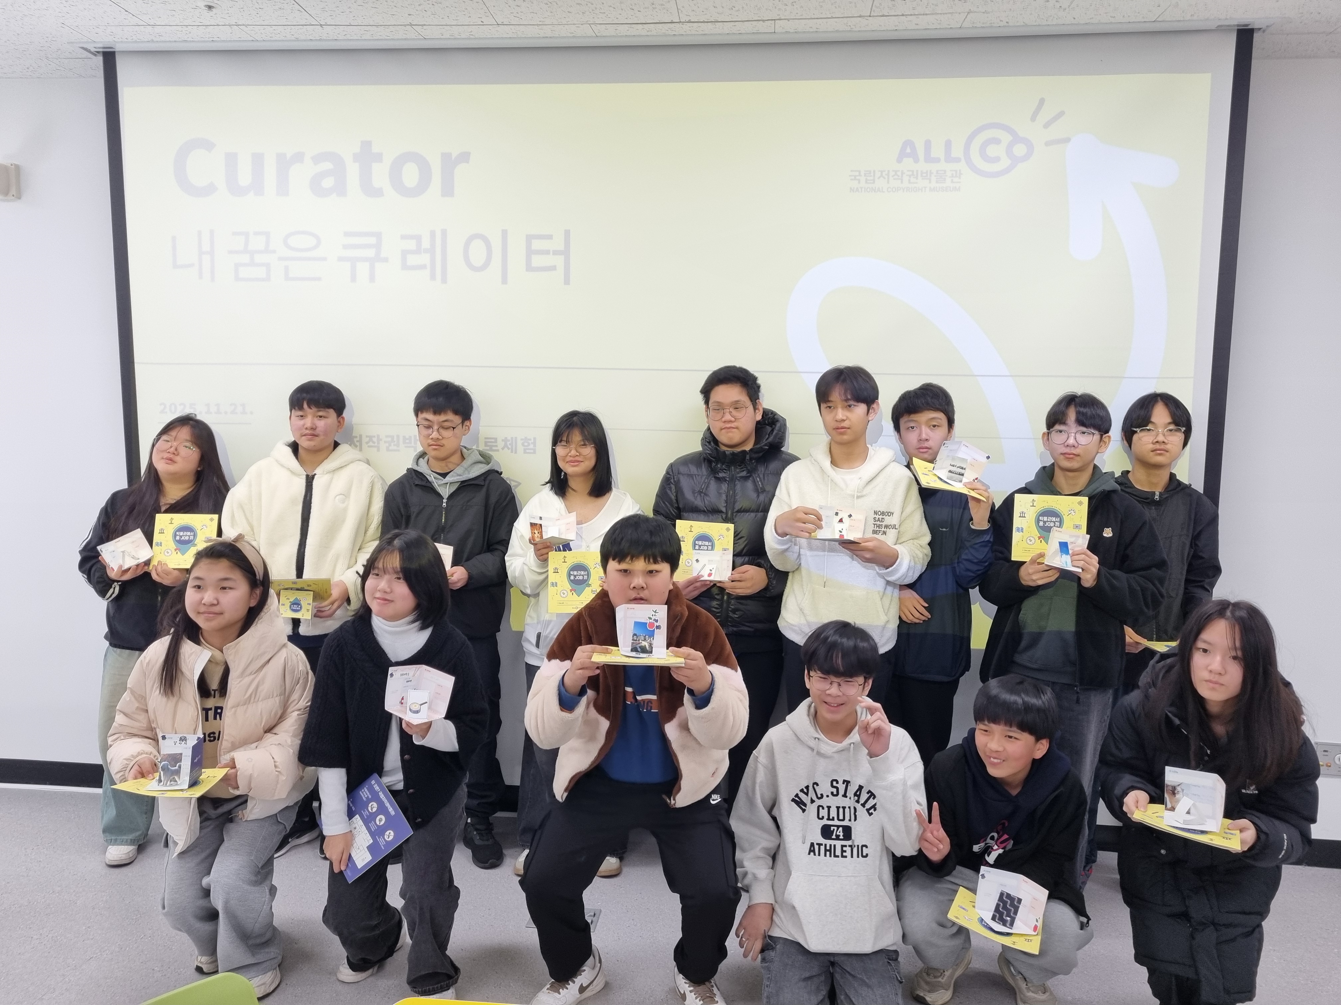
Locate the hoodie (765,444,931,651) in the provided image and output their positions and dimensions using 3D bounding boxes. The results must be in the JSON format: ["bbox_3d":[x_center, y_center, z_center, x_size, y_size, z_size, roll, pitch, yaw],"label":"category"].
[{"bbox_3d":[0.546,0.143,3.096,0.496,0.639,0.340,2,7,12],"label":"hoodie"}]

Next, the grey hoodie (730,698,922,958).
[{"bbox_3d":[0.410,0.840,2.612,0.490,0.636,0.360,2,7,8],"label":"grey hoodie"}]

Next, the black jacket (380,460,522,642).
[{"bbox_3d":[-0.720,0.145,3.290,0.450,0.580,0.310,1,7,4],"label":"black jacket"}]

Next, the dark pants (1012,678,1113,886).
[{"bbox_3d":[1.279,0.756,3.320,0.340,0.890,0.260,1,7,8],"label":"dark pants"}]

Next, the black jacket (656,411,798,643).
[{"bbox_3d":[0.196,0.063,3.280,0.500,0.720,0.370,2,7,12],"label":"black jacket"}]

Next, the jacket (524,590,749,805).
[{"bbox_3d":[-0.085,0.477,2.500,0.530,0.520,0.390,0,7,0],"label":"jacket"}]

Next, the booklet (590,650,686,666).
[{"bbox_3d":[-0.075,0.361,2.375,0.210,0.008,0.190,0,2,0],"label":"booklet"}]

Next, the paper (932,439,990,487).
[{"bbox_3d":[0.854,-0.116,2.960,0.150,0.115,0.085,18,20,-3],"label":"paper"}]

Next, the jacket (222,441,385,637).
[{"bbox_3d":[-1.226,0.123,3.369,0.512,0.647,0.340,0,7,-8],"label":"jacket"}]

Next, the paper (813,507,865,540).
[{"bbox_3d":[0.491,0.062,2.925,0.150,0.100,0.085,1,-3,0],"label":"paper"}]

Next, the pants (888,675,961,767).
[{"bbox_3d":[0.841,0.738,3.360,0.320,0.910,0.250,1,7,6],"label":"pants"}]

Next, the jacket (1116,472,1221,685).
[{"bbox_3d":[1.510,0.234,3.145,0.380,0.662,0.270,3,7,18],"label":"jacket"}]

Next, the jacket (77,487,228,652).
[{"bbox_3d":[-1.670,0.213,3.280,0.450,0.540,0.330,-1,7,-8],"label":"jacket"}]

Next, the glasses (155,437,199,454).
[{"bbox_3d":[-1.576,-0.182,3.220,0.138,0.046,0.120,13,-1,-4],"label":"glasses"}]

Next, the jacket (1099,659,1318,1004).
[{"bbox_3d":[1.396,0.823,2.609,0.492,0.986,0.580,4,7,28],"label":"jacket"}]

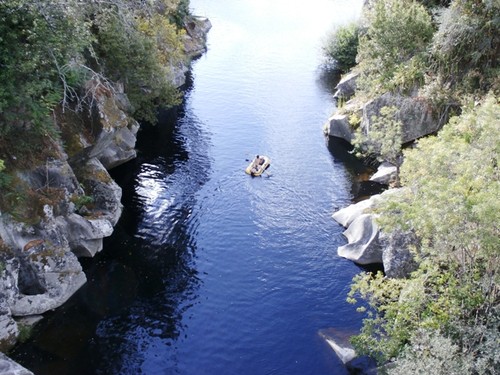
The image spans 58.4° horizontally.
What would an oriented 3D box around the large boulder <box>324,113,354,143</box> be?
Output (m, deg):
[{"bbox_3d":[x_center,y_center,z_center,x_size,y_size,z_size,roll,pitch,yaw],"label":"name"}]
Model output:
[{"bbox_3d":[6.852,-4.623,34.475,2.100,1.750,1.800,0,36,0],"label":"large boulder"}]

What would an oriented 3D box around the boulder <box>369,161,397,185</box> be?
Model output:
[{"bbox_3d":[9.000,-1.025,30.502,1.750,1.150,1.400,0,36,0],"label":"boulder"}]

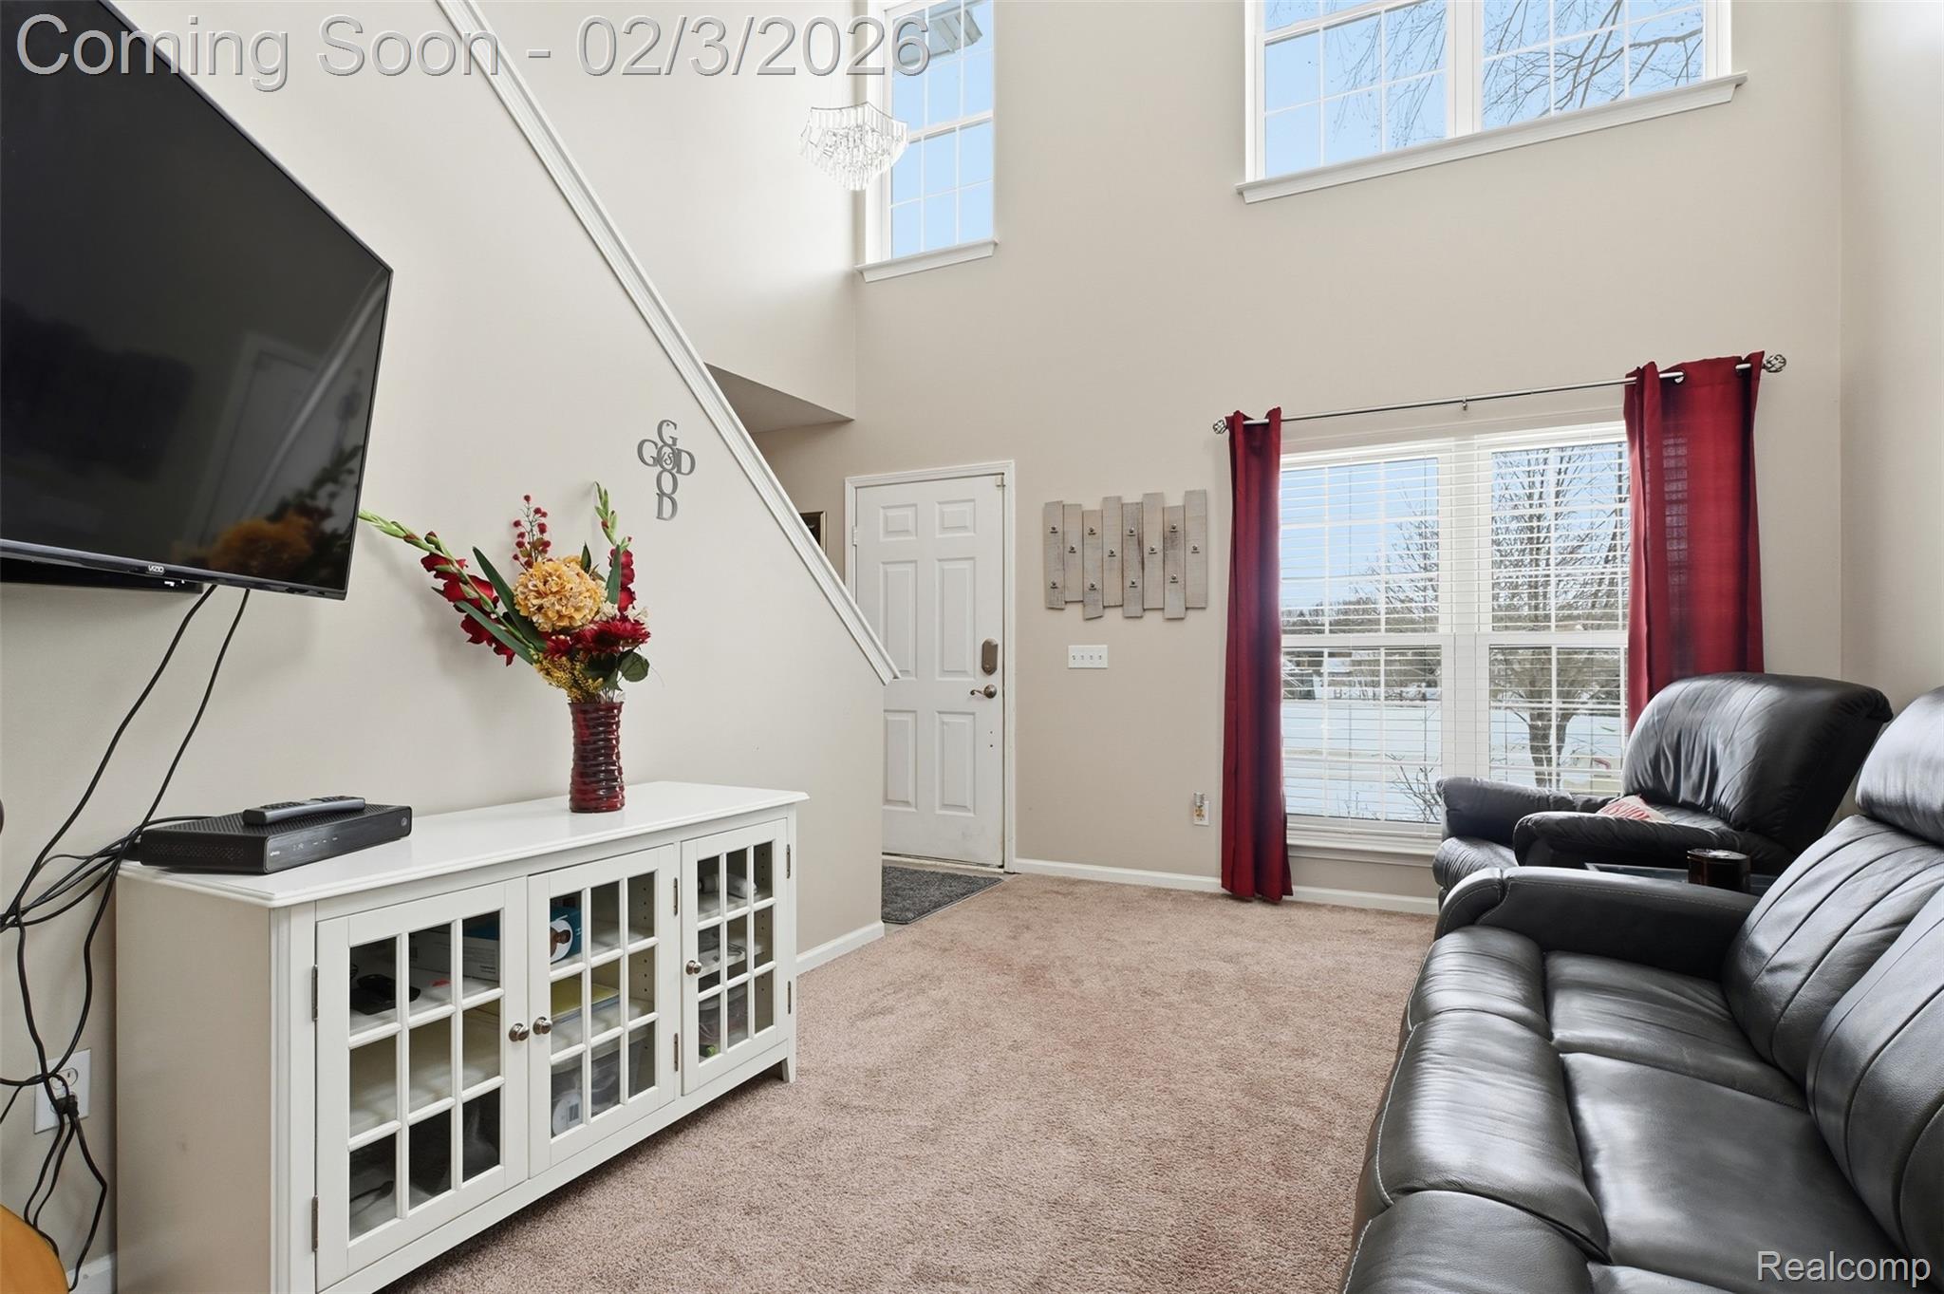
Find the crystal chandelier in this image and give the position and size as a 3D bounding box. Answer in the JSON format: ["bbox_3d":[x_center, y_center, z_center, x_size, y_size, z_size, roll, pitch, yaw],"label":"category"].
[{"bbox_3d":[-0.572,-2.375,4.713,0.500,0.312,0.500,0,-1,27],"label":"crystal chandelier"}]

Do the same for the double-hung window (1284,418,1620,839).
[{"bbox_3d":[2.089,-0.025,4.100,1.760,1.730,0.090,0,-1,27],"label":"double-hung window"}]

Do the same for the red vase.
[{"bbox_3d":[-0.884,0.255,2.292,0.120,0.253,0.120,0,-1,27],"label":"red vase"}]

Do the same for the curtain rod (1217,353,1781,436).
[{"bbox_3d":[2.053,-1.021,4.035,2.090,0.075,0.110,0,-1,27],"label":"curtain rod"}]

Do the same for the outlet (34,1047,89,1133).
[{"bbox_3d":[-1.496,0.729,1.598,0.012,0.115,0.070,0,-1,27],"label":"outlet"}]

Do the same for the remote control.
[{"bbox_3d":[-1.236,0.303,1.813,0.050,0.026,0.200,0,-1,17],"label":"remote control"}]

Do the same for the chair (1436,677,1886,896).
[{"bbox_3d":[2.076,0.598,3.081,1.020,1.050,1.000,0,-1,13],"label":"chair"}]

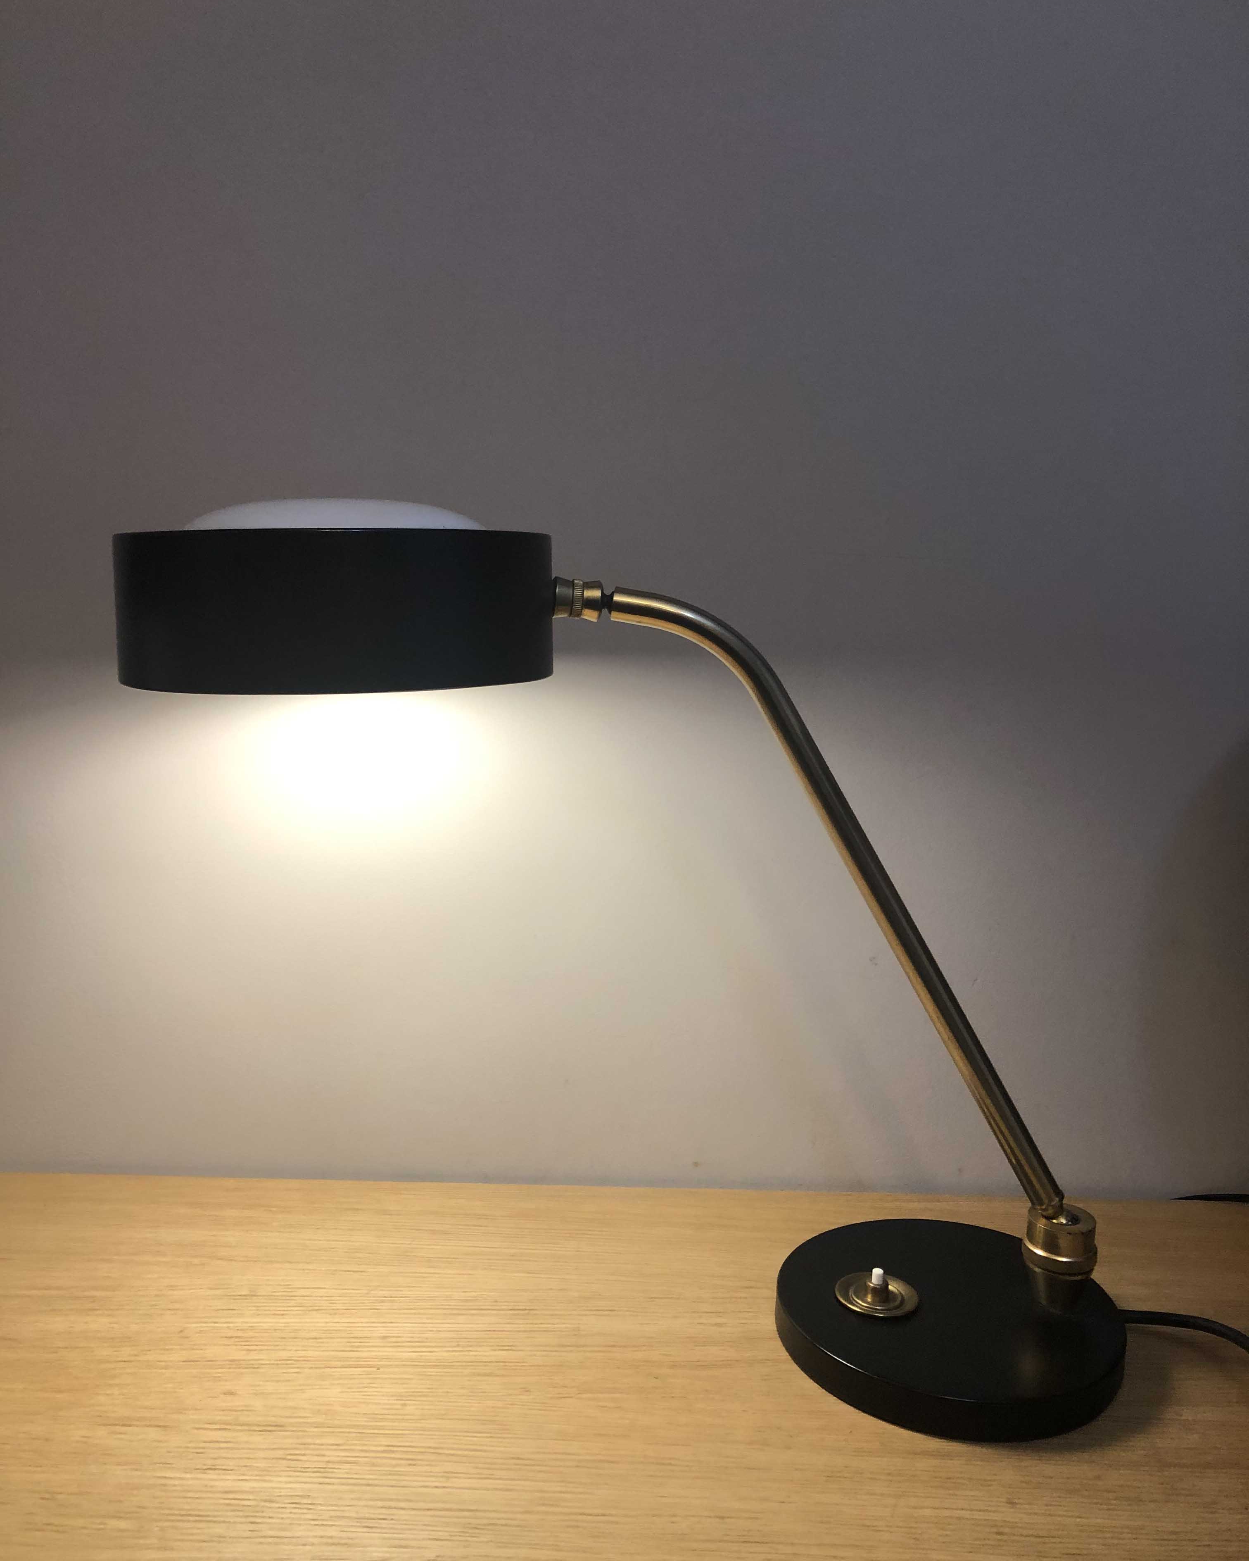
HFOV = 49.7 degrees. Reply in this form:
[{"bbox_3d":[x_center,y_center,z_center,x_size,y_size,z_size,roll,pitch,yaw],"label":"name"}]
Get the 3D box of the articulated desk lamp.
[{"bbox_3d":[0.011,0.072,0.621,0.472,0.387,0.187,2,9,0],"label":"articulated desk lamp"}]

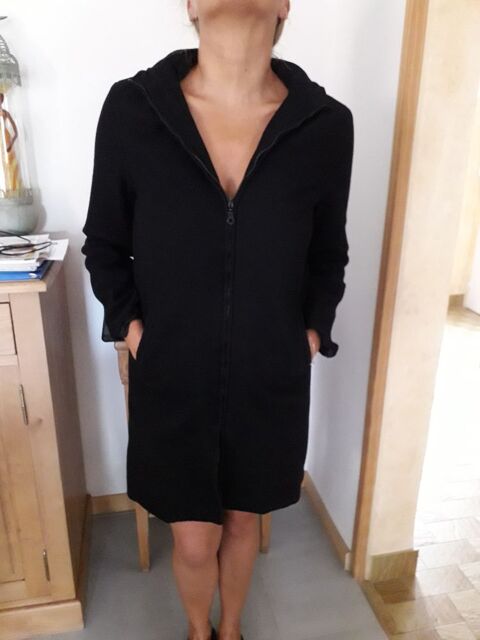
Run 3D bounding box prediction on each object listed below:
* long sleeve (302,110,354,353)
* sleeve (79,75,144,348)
[{"bbox_3d":[0.172,-0.166,0.959,0.115,0.465,0.180,-1,18,-6],"label":"long sleeve"},{"bbox_3d":[-0.239,-0.199,0.934,0.125,0.470,0.180,-1,18,-6],"label":"sleeve"}]

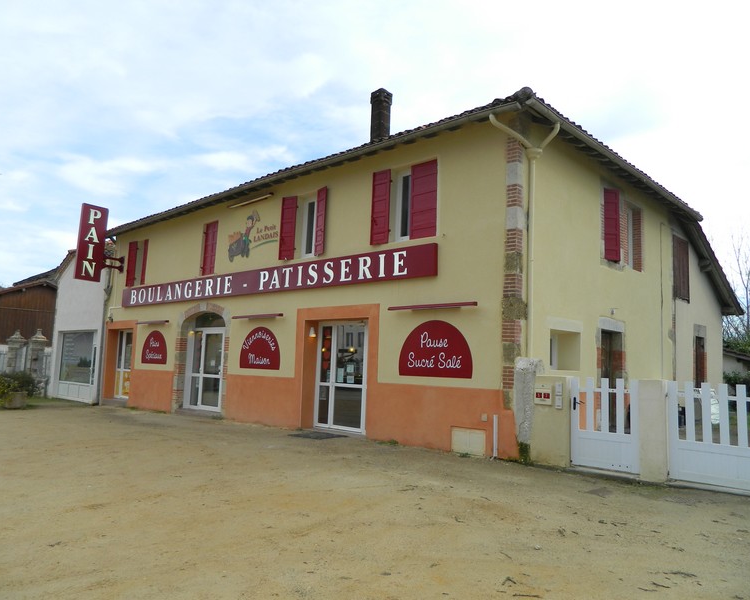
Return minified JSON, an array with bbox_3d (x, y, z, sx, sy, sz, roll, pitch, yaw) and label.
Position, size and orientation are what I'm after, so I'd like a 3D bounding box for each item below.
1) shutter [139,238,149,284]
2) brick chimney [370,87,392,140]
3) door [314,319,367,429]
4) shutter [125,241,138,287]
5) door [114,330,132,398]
[{"bbox_3d":[-7.487,-1.219,18.835,0.410,1.470,0.050,-4,-9,43],"label":"shutter"},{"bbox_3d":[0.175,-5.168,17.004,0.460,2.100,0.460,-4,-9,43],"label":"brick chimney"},{"bbox_3d":[-0.675,1.662,12.583,1.660,2.380,0.090,-4,-9,43],"label":"door"},{"bbox_3d":[-8.103,-1.197,19.282,0.460,1.490,0.050,-4,-9,43],"label":"shutter"},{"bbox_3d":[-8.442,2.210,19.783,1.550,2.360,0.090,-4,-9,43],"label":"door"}]

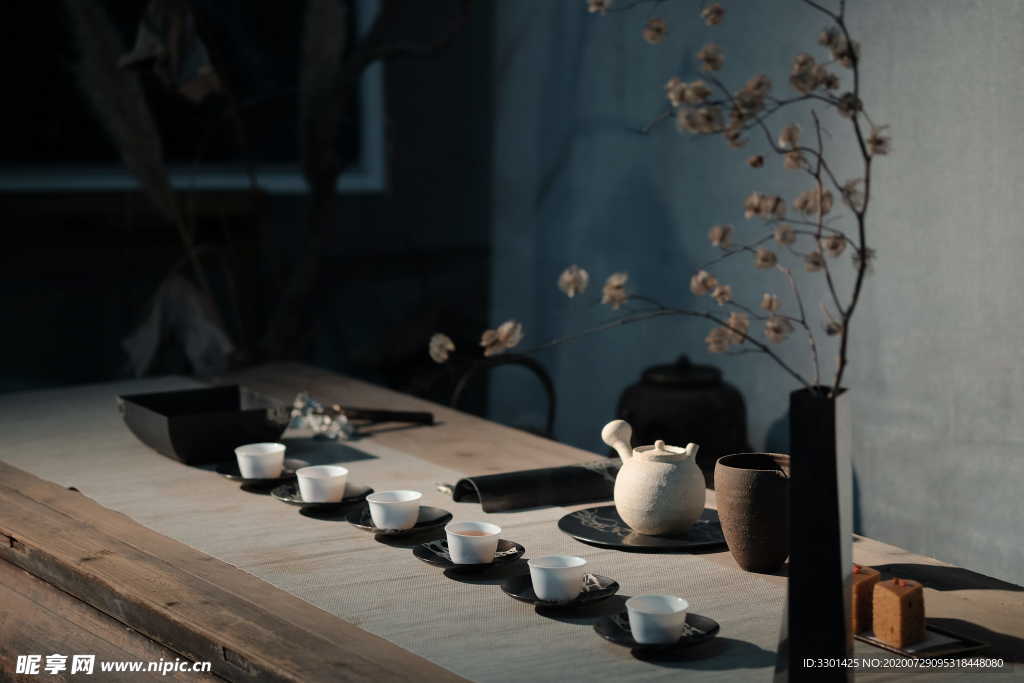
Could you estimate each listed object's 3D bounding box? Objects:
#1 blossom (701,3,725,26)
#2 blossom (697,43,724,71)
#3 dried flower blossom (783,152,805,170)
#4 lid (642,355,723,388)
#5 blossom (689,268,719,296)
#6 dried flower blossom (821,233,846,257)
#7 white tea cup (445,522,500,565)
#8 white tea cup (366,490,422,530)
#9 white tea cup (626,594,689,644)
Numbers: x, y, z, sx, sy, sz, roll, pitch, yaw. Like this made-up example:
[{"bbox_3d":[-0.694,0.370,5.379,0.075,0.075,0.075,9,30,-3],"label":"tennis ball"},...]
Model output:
[{"bbox_3d":[0.179,-0.291,2.280,0.021,0.021,0.020,1,10,4],"label":"blossom"},{"bbox_3d":[0.172,-0.247,2.220,0.023,0.025,0.022,1,10,4],"label":"blossom"},{"bbox_3d":[0.247,-0.160,2.250,0.018,0.017,0.016,1,10,6],"label":"dried flower blossom"},{"bbox_3d":[0.242,0.037,3.647,0.111,0.040,0.111,0,10,0],"label":"lid"},{"bbox_3d":[0.175,-0.054,2.340,0.027,0.026,0.025,1,10,4],"label":"blossom"},{"bbox_3d":[0.283,-0.086,2.260,0.022,0.020,0.019,1,10,7],"label":"dried flower blossom"},{"bbox_3d":[-0.041,0.215,2.721,0.060,0.035,0.060,0,10,0],"label":"white tea cup"},{"bbox_3d":[-0.131,0.190,2.863,0.062,0.033,0.062,0,10,0],"label":"white tea cup"},{"bbox_3d":[0.138,0.265,2.431,0.059,0.035,0.059,0,10,0],"label":"white tea cup"}]

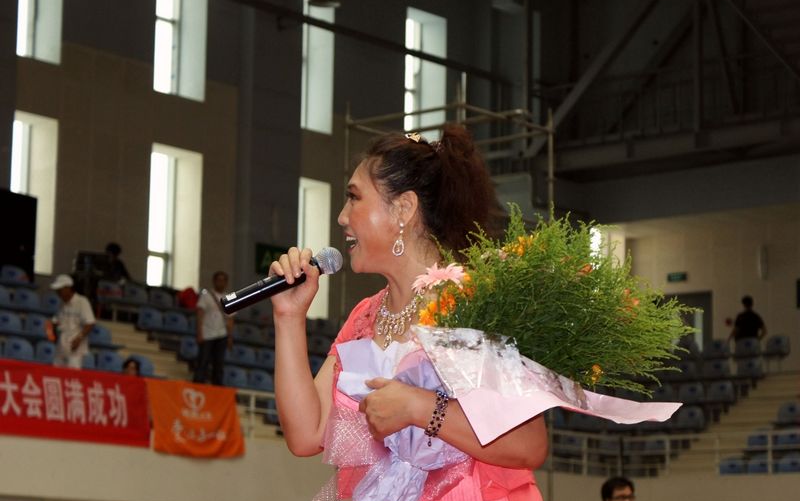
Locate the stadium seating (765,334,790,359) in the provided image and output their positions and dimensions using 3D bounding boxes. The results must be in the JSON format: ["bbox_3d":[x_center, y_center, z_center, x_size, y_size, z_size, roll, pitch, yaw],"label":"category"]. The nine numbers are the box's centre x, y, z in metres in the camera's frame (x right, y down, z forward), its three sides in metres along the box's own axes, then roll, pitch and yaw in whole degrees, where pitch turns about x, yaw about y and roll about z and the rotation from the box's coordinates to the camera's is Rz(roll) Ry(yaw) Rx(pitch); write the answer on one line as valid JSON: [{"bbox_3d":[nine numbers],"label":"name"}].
[{"bbox_3d":[5.749,1.447,35.622,0.440,0.340,0.400,-5,-10,32],"label":"stadium seating"}]

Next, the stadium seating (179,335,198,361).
[{"bbox_3d":[-2.744,1.302,31.000,0.420,0.360,0.430,-7,-13,41],"label":"stadium seating"}]

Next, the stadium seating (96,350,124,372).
[{"bbox_3d":[-3.334,1.328,27.309,0.400,0.340,0.440,-6,-11,38],"label":"stadium seating"}]

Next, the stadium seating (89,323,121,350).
[{"bbox_3d":[-3.608,1.038,28.315,0.400,0.340,0.440,-6,-11,38],"label":"stadium seating"}]

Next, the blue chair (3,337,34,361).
[{"bbox_3d":[-4.236,1.139,26.208,0.400,0.340,0.440,-6,-11,38],"label":"blue chair"}]

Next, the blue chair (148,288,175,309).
[{"bbox_3d":[-3.186,0.685,31.511,0.400,0.340,0.440,-6,-11,38],"label":"blue chair"}]

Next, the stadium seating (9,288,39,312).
[{"bbox_3d":[-4.762,0.654,29.900,0.420,0.360,0.430,-7,-13,41],"label":"stadium seating"}]

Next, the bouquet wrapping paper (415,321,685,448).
[{"bbox_3d":[0.246,0.229,3.920,0.430,0.210,0.250,1,-9,0],"label":"bouquet wrapping paper"}]

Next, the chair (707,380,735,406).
[{"bbox_3d":[4.780,2.132,34.900,0.430,0.360,0.420,-5,-11,33],"label":"chair"}]

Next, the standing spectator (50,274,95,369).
[{"bbox_3d":[-3.703,1.112,26.149,0.380,1.700,0.480,8,-12,-40],"label":"standing spectator"}]

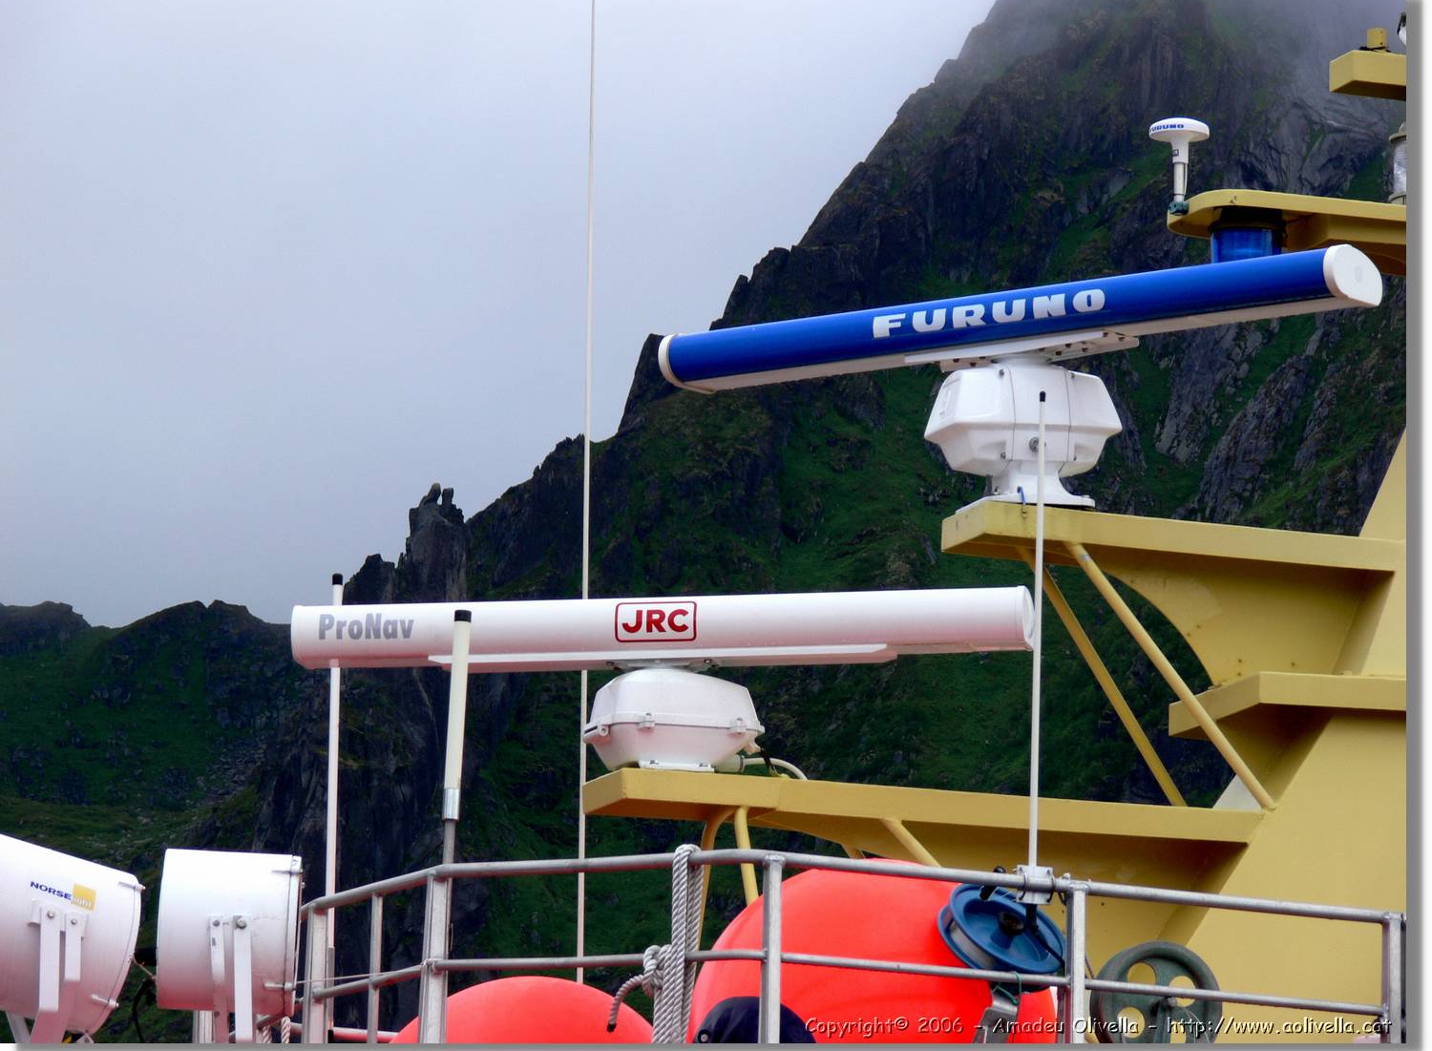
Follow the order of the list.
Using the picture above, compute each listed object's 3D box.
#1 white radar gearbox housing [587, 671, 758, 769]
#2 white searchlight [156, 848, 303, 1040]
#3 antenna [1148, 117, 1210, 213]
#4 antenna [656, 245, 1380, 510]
[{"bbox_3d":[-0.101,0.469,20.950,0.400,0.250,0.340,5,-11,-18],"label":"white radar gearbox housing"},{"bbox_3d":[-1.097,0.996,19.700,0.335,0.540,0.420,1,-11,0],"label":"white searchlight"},{"bbox_3d":[1.140,-0.884,21.450,0.148,0.230,0.148,1,-11,0],"label":"antenna"},{"bbox_3d":[0.747,-0.304,21.300,2.020,0.540,0.420,-7,-13,36],"label":"antenna"}]

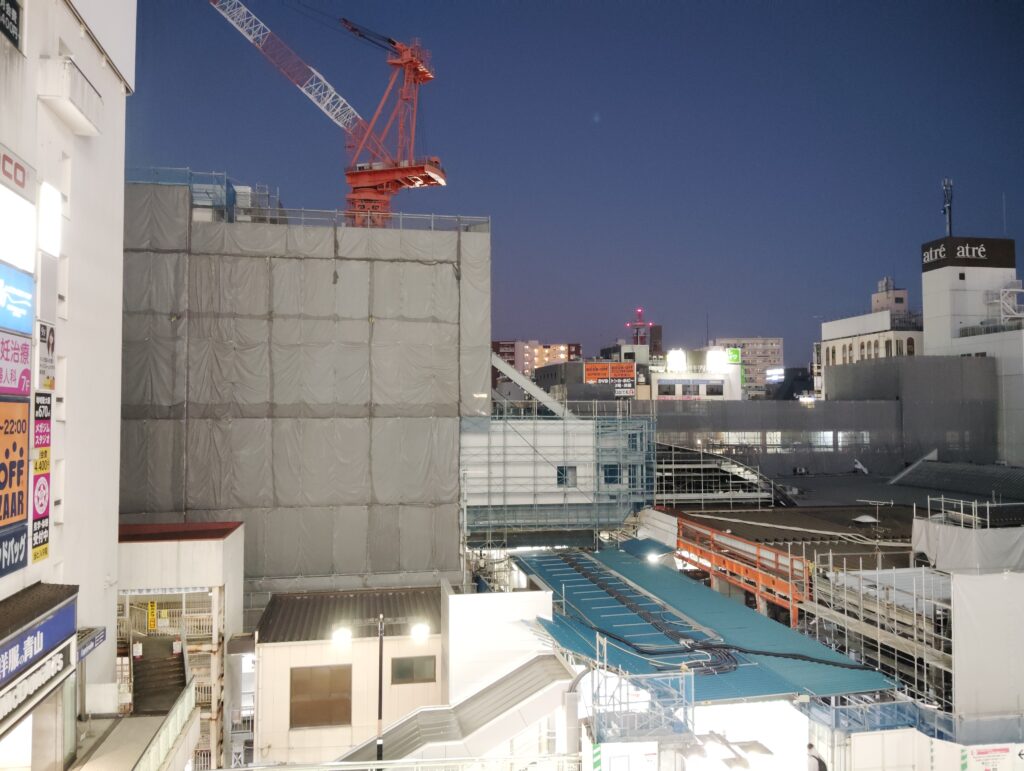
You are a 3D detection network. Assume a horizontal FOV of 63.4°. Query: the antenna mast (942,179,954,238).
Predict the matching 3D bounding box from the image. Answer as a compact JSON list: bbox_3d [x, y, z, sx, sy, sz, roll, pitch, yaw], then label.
[{"bbox_3d":[51.727,-20.916,98.300,1.150,7.100,1.150,0,-2,-10],"label":"antenna mast"}]

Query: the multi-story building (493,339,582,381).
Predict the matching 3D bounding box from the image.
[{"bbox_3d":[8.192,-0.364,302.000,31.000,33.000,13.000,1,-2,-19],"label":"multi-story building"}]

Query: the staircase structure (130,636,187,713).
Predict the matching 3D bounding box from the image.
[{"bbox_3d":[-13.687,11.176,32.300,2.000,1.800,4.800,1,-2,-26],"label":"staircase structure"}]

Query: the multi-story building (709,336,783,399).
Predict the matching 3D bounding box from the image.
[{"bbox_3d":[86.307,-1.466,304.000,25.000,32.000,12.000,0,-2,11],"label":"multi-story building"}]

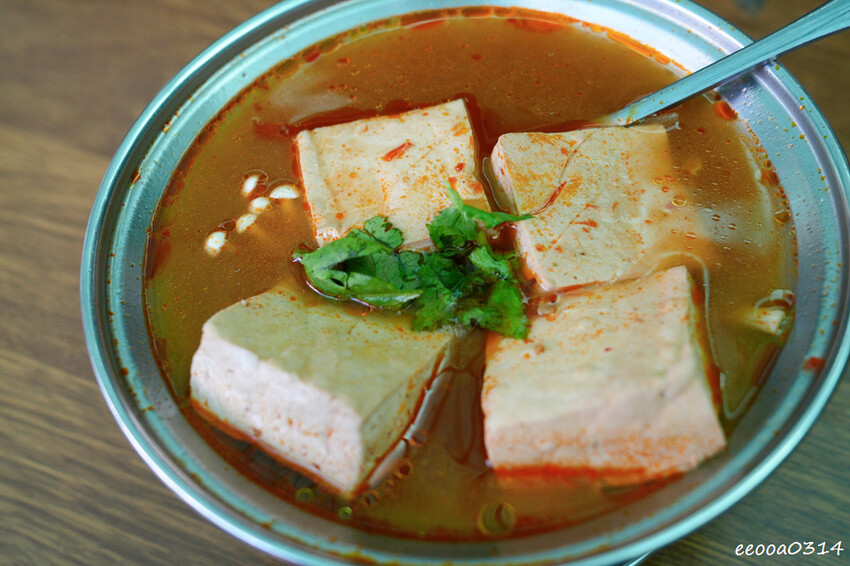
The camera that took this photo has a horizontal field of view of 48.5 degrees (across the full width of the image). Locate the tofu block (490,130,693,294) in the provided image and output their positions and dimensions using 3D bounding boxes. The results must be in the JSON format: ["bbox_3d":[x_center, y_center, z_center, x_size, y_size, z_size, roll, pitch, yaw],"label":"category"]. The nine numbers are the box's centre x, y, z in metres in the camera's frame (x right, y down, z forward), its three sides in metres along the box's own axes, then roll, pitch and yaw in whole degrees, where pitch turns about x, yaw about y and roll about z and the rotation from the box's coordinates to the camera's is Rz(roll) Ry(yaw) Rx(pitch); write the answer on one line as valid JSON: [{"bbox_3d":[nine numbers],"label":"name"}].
[{"bbox_3d":[0.051,-0.019,0.295,0.050,0.029,0.049,-6,68,-12],"label":"tofu block"}]

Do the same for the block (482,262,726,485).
[{"bbox_3d":[0.049,0.028,0.258,0.054,0.029,0.048,-10,37,15],"label":"block"}]

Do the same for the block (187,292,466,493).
[{"bbox_3d":[-0.028,0.026,0.264,0.055,0.029,0.045,20,32,23],"label":"block"}]

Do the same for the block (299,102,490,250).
[{"bbox_3d":[-0.009,-0.027,0.308,0.053,0.029,0.049,-9,59,-3],"label":"block"}]

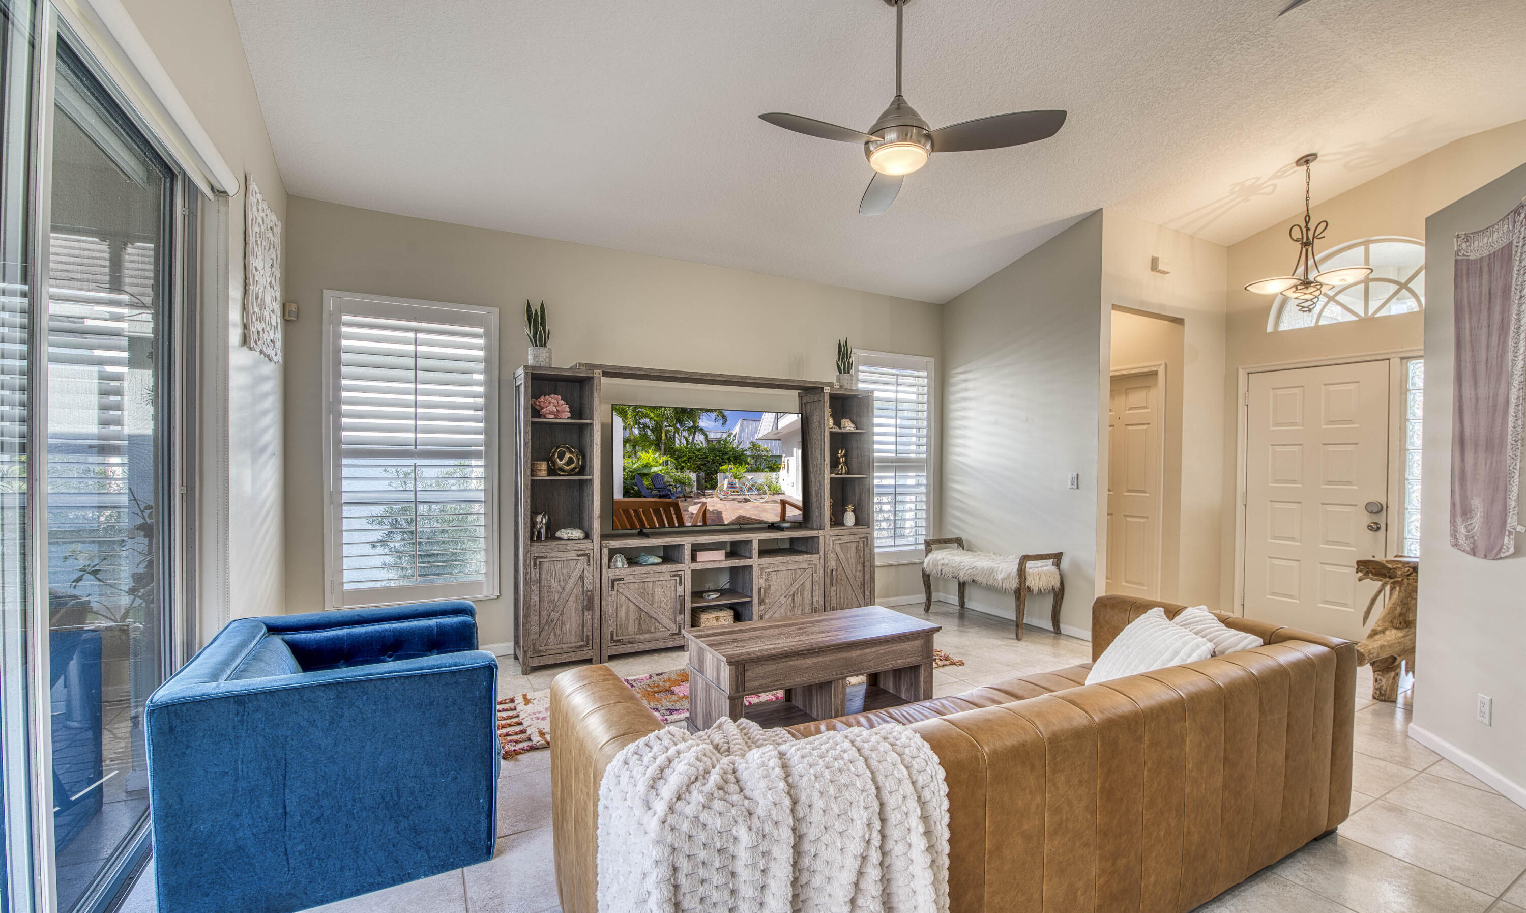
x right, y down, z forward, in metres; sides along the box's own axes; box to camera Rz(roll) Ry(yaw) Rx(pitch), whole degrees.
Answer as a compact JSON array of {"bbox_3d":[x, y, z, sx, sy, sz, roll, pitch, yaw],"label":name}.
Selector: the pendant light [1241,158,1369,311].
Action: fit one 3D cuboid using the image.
[{"bbox_3d":[3.558,-1.438,4.170,0.620,1.030,0.640,1,0,-29],"label":"pendant light"}]

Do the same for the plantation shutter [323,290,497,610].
[{"bbox_3d":[-2.086,-0.035,3.834,0.920,1.810,0.070,1,0,-29],"label":"plantation shutter"}]

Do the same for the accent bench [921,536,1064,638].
[{"bbox_3d":[1.814,1.030,5.128,0.460,0.615,1.060,1,0,-29],"label":"accent bench"}]

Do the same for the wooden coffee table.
[{"bbox_3d":[0.249,1.082,3.102,1.190,0.480,0.520,1,0,-29],"label":"wooden coffee table"}]

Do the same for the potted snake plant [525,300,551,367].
[{"bbox_3d":[-1.399,-0.743,3.963,0.140,0.440,0.140,1,0,-29],"label":"potted snake plant"}]

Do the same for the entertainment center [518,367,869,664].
[{"bbox_3d":[-0.358,0.352,4.583,2.650,1.920,0.380,1,0,-29],"label":"entertainment center"}]

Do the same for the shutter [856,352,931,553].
[{"bbox_3d":[1.161,0.002,5.633,0.890,1.800,0.070,1,0,-29],"label":"shutter"}]

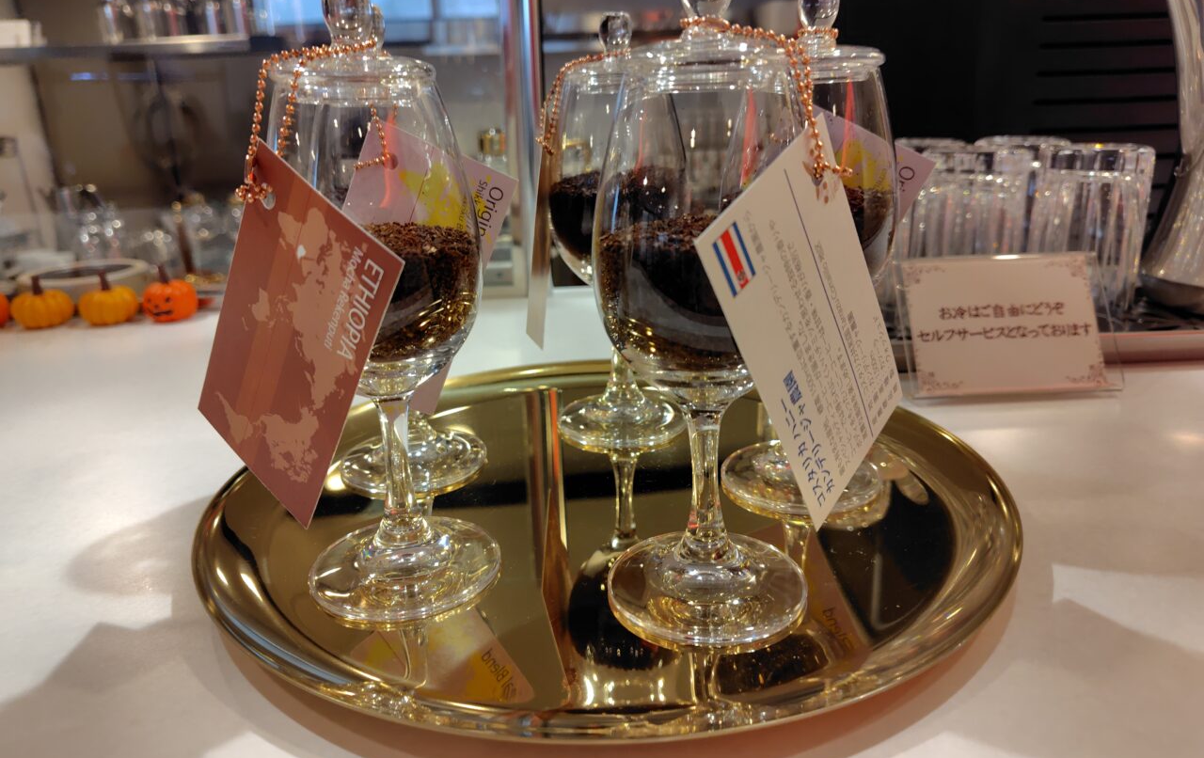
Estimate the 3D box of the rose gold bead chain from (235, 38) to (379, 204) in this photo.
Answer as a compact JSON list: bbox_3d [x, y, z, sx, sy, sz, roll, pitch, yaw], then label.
[{"bbox_3d":[-0.077,-0.068,0.206,0.021,0.041,0.045,8,21,28],"label":"rose gold bead chain"}]

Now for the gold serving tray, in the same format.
[{"bbox_3d":[0.001,0.041,0.292,0.269,0.019,0.269,-2,18,0],"label":"gold serving tray"}]

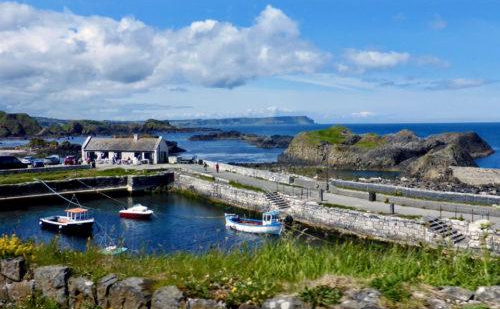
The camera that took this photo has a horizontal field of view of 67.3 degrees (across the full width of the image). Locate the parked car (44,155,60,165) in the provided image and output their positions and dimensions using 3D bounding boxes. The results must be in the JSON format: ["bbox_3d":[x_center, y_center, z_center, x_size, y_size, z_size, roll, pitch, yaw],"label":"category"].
[{"bbox_3d":[-36.589,1.162,69.777,1.780,1.600,4.200,-1,5,-9],"label":"parked car"}]

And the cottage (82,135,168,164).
[{"bbox_3d":[-23.708,-0.939,71.629,15.200,5.300,5.400,0,5,11],"label":"cottage"}]

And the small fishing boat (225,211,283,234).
[{"bbox_3d":[0.483,6.754,39.712,6.400,2.250,2.100,1,5,19],"label":"small fishing boat"}]

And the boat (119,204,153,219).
[{"bbox_3d":[-13.327,6.672,44.964,4.350,1.800,1.750,1,5,16],"label":"boat"}]

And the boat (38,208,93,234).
[{"bbox_3d":[-19.546,6.800,41.100,6.600,2.400,2.300,2,5,26],"label":"boat"}]

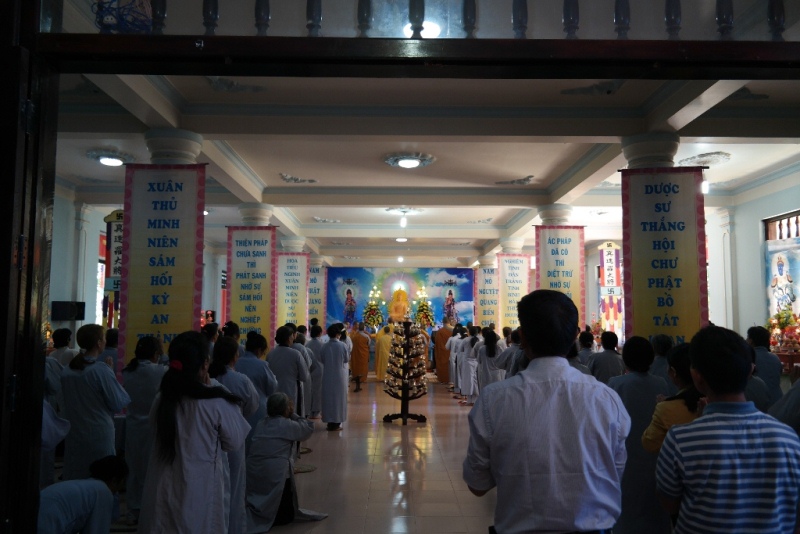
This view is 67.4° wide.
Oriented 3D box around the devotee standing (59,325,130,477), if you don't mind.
[{"bbox_3d":[-2.515,1.266,4.982,0.500,1.550,0.380,-1,-5,11],"label":"devotee standing"}]

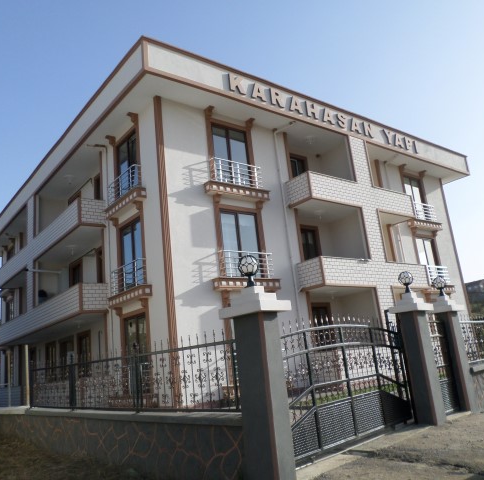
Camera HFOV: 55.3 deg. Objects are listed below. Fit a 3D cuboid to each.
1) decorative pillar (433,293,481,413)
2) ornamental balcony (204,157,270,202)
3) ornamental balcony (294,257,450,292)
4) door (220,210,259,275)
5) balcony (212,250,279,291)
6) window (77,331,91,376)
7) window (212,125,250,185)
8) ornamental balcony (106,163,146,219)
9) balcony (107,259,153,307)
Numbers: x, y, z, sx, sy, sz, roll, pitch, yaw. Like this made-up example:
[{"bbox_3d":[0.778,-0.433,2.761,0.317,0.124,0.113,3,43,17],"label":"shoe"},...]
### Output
[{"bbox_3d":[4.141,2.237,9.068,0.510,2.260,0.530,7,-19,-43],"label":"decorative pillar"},{"bbox_3d":[-0.116,-1.909,14.892,2.418,1.134,0.342,5,-17,-38],"label":"ornamental balcony"},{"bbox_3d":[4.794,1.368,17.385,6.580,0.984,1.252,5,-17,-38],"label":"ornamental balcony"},{"bbox_3d":[0.006,0.164,14.567,1.541,2.300,0.118,5,-17,-38],"label":"door"},{"bbox_3d":[0.195,0.966,14.191,2.418,1.134,0.342,5,-17,-38],"label":"balcony"},{"bbox_3d":[-6.199,4.498,18.174,0.128,1.669,1.337,5,-17,-38],"label":"window"},{"bbox_3d":[-0.311,-2.691,15.255,1.519,2.215,0.118,5,-17,-38],"label":"window"},{"bbox_3d":[-3.803,-1.504,14.916,0.342,1.134,2.408,5,-17,-38],"label":"ornamental balcony"},{"bbox_3d":[-3.492,1.370,14.216,0.342,1.134,2.408,5,-17,-38],"label":"balcony"}]

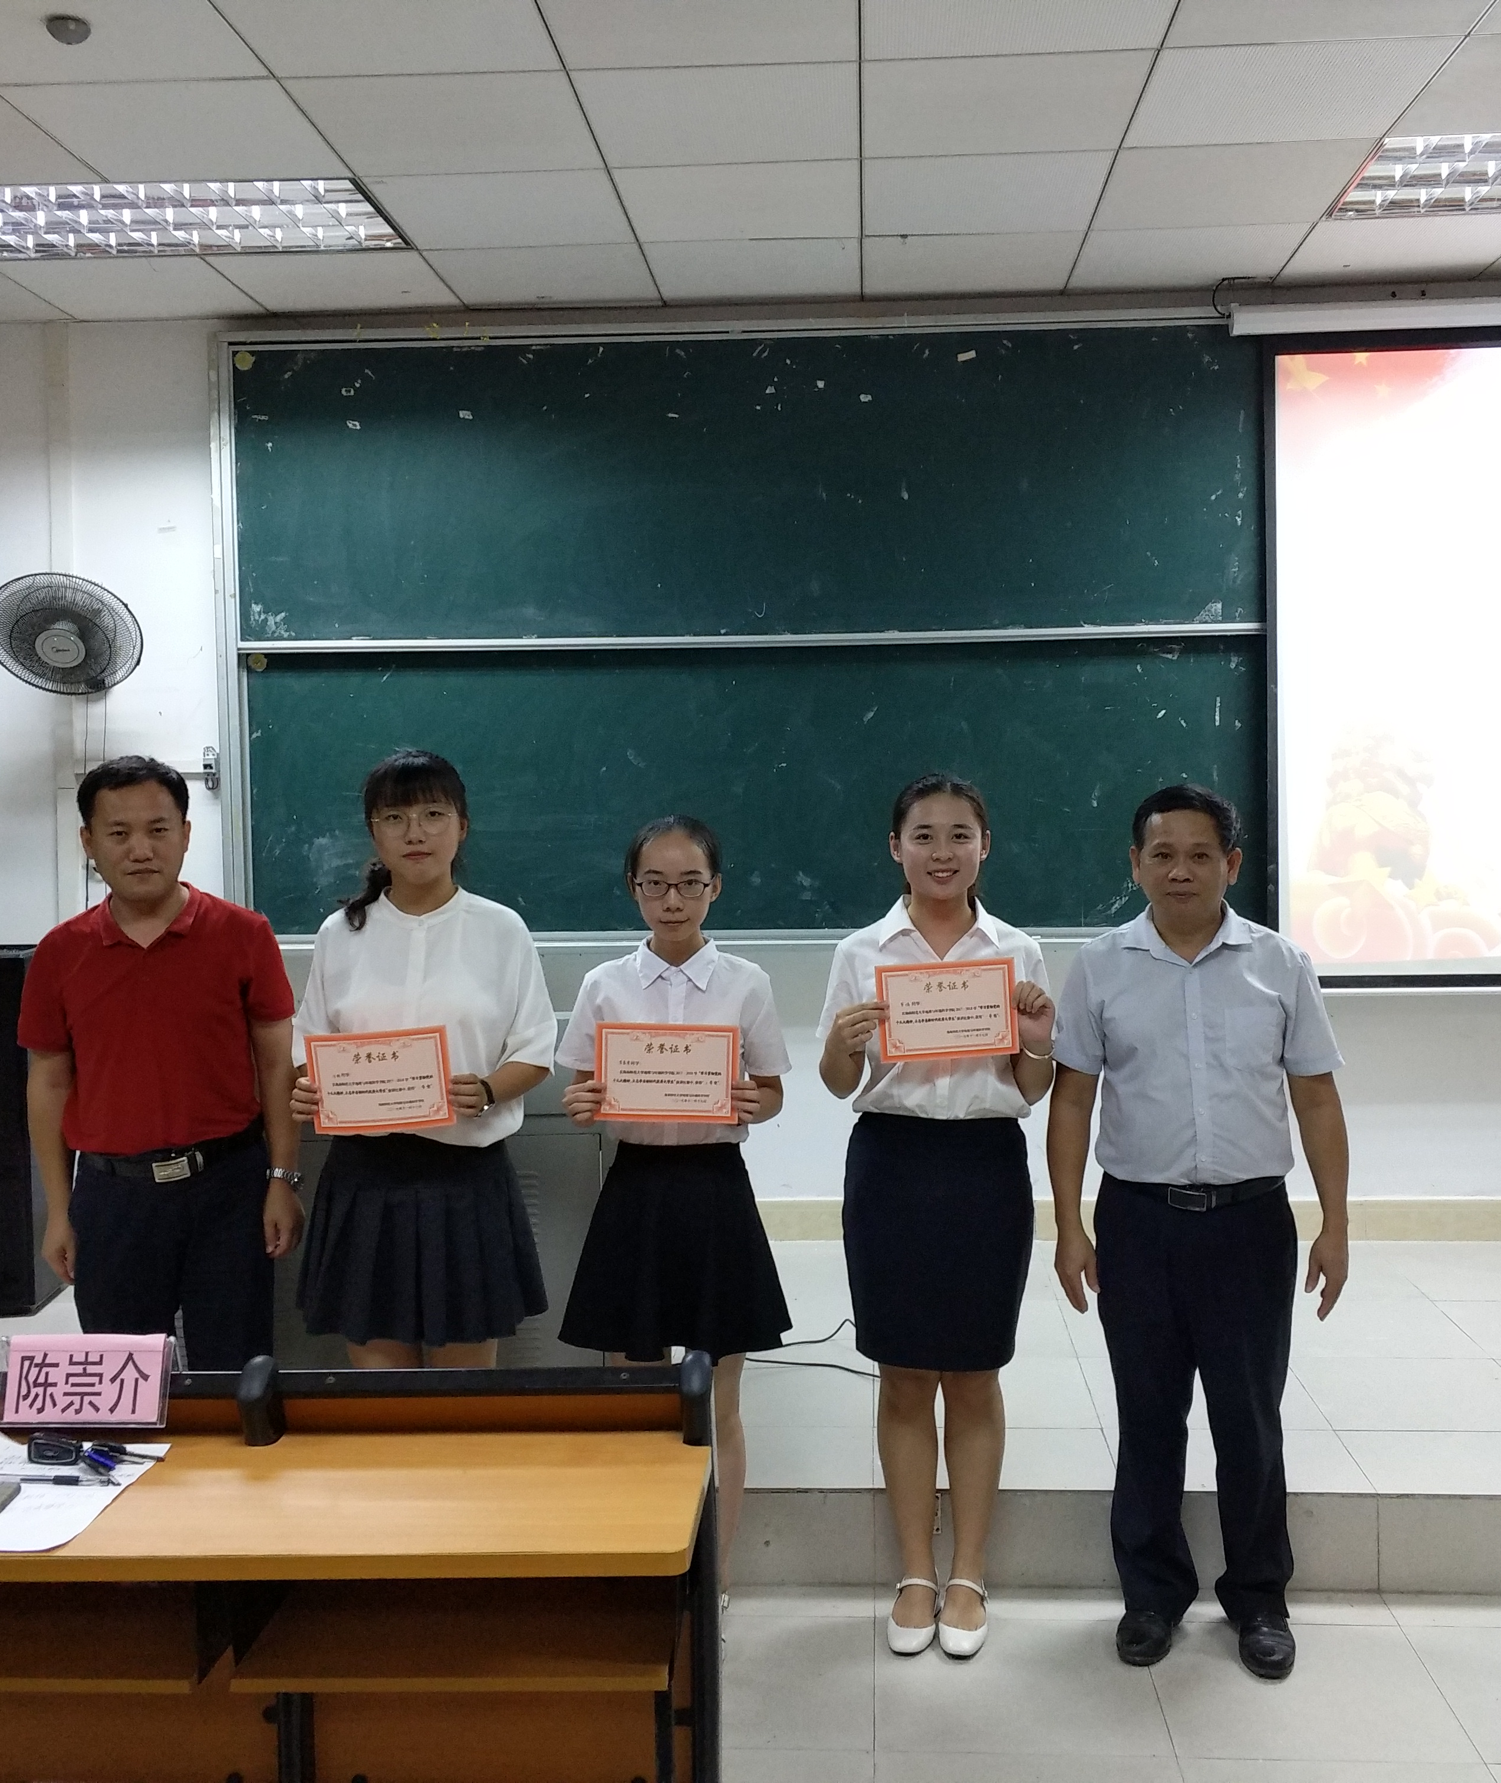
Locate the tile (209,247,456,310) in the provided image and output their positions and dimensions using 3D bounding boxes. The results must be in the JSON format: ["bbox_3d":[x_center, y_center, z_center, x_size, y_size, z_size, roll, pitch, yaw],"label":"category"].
[{"bbox_3d":[-1.177,-1.762,4.949,0.600,0.020,0.590,0,3,3],"label":"tile"}]

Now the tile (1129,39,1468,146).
[{"bbox_3d":[1.175,-1.766,3.795,0.610,0.020,0.565,0,3,3],"label":"tile"}]

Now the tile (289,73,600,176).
[{"bbox_3d":[-0.660,-1.697,3.791,0.600,0.018,0.580,0,4,3],"label":"tile"}]

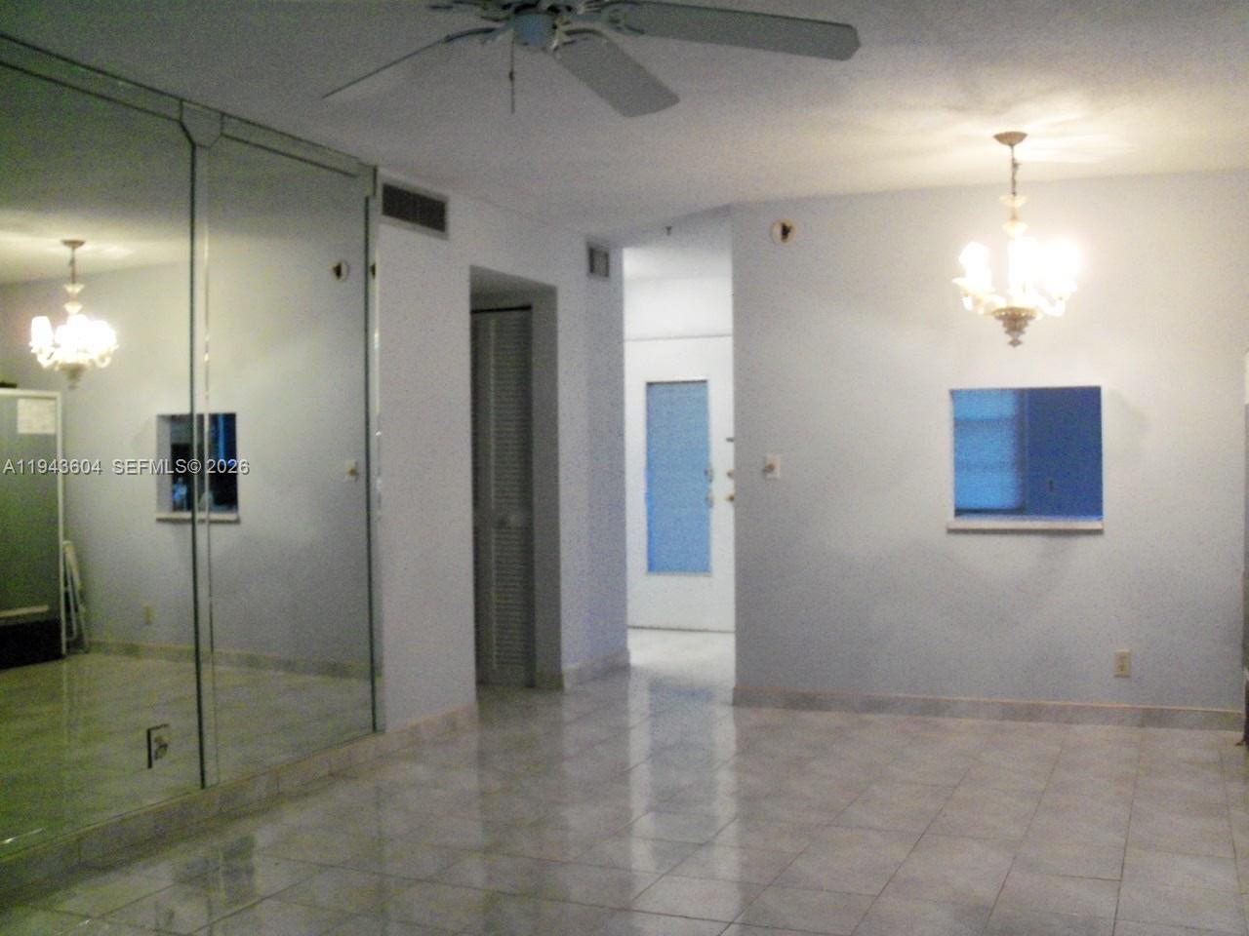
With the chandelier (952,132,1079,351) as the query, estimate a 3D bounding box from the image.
[{"bbox_3d":[1.433,-0.841,4.629,0.460,0.790,0.460,-1,0,24],"label":"chandelier"}]

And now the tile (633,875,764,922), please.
[{"bbox_3d":[0.189,1.131,3.321,0.306,0.010,0.306,-1,0,24],"label":"tile"}]

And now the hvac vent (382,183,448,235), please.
[{"bbox_3d":[-0.890,-1.100,5.370,0.025,0.180,0.520,-1,-1,24],"label":"hvac vent"}]

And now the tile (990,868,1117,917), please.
[{"bbox_3d":[1.112,1.097,3.249,0.306,0.010,0.306,-1,0,24],"label":"tile"}]

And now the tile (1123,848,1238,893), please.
[{"bbox_3d":[1.504,1.086,3.415,0.306,0.010,0.306,-1,0,24],"label":"tile"}]

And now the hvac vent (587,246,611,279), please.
[{"bbox_3d":[-0.141,-1.144,7.016,0.020,0.175,0.290,-1,0,24],"label":"hvac vent"}]

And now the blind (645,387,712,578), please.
[{"bbox_3d":[0.383,0.063,9.000,0.475,1.390,0.030,-1,-1,24],"label":"blind"}]

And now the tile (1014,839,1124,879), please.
[{"bbox_3d":[1.251,1.111,3.546,0.305,0.010,0.305,-1,-1,24],"label":"tile"}]

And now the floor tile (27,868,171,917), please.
[{"bbox_3d":[-1.395,1.133,3.350,0.305,0.010,0.305,-1,-1,24],"label":"floor tile"}]

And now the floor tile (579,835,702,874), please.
[{"bbox_3d":[0.025,1.136,3.724,0.306,0.010,0.306,-1,0,24],"label":"floor tile"}]

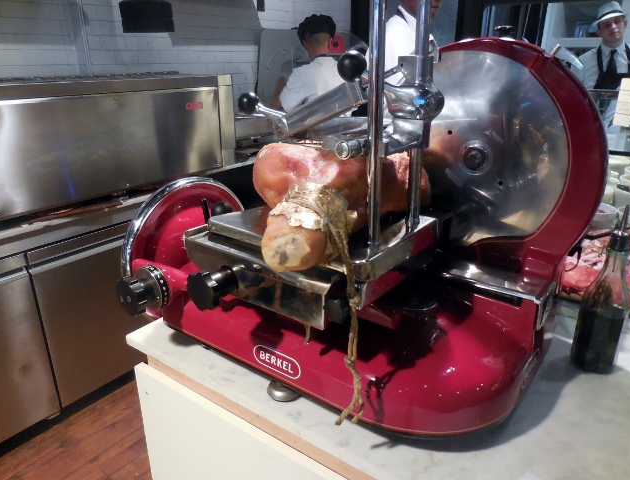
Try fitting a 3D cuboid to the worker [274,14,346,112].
[{"bbox_3d":[0.029,-0.499,2.910,0.540,1.680,0.460,-6,21,-14],"label":"worker"}]

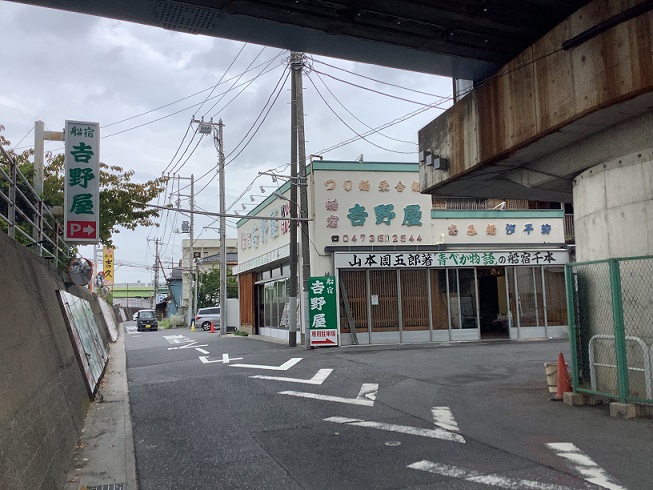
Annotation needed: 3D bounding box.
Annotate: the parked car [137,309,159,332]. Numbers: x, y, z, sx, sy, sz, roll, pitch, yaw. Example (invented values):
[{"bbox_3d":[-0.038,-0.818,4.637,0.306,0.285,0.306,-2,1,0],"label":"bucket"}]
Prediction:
[{"bbox_3d":[-13.758,5.745,44.866,1.475,1.630,3.395,1,-6,-20],"label":"parked car"}]

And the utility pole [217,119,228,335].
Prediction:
[{"bbox_3d":[-5.747,-1.112,32.108,0.340,11.990,0.340,0,-6,-15],"label":"utility pole"}]

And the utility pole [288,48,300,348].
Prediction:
[{"bbox_3d":[-1.090,-1.794,19.317,0.300,10.200,0.300,0,-6,-15],"label":"utility pole"}]

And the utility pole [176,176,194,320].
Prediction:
[{"bbox_3d":[-10.918,0.340,47.129,0.360,12.410,0.360,0,-6,-15],"label":"utility pole"}]

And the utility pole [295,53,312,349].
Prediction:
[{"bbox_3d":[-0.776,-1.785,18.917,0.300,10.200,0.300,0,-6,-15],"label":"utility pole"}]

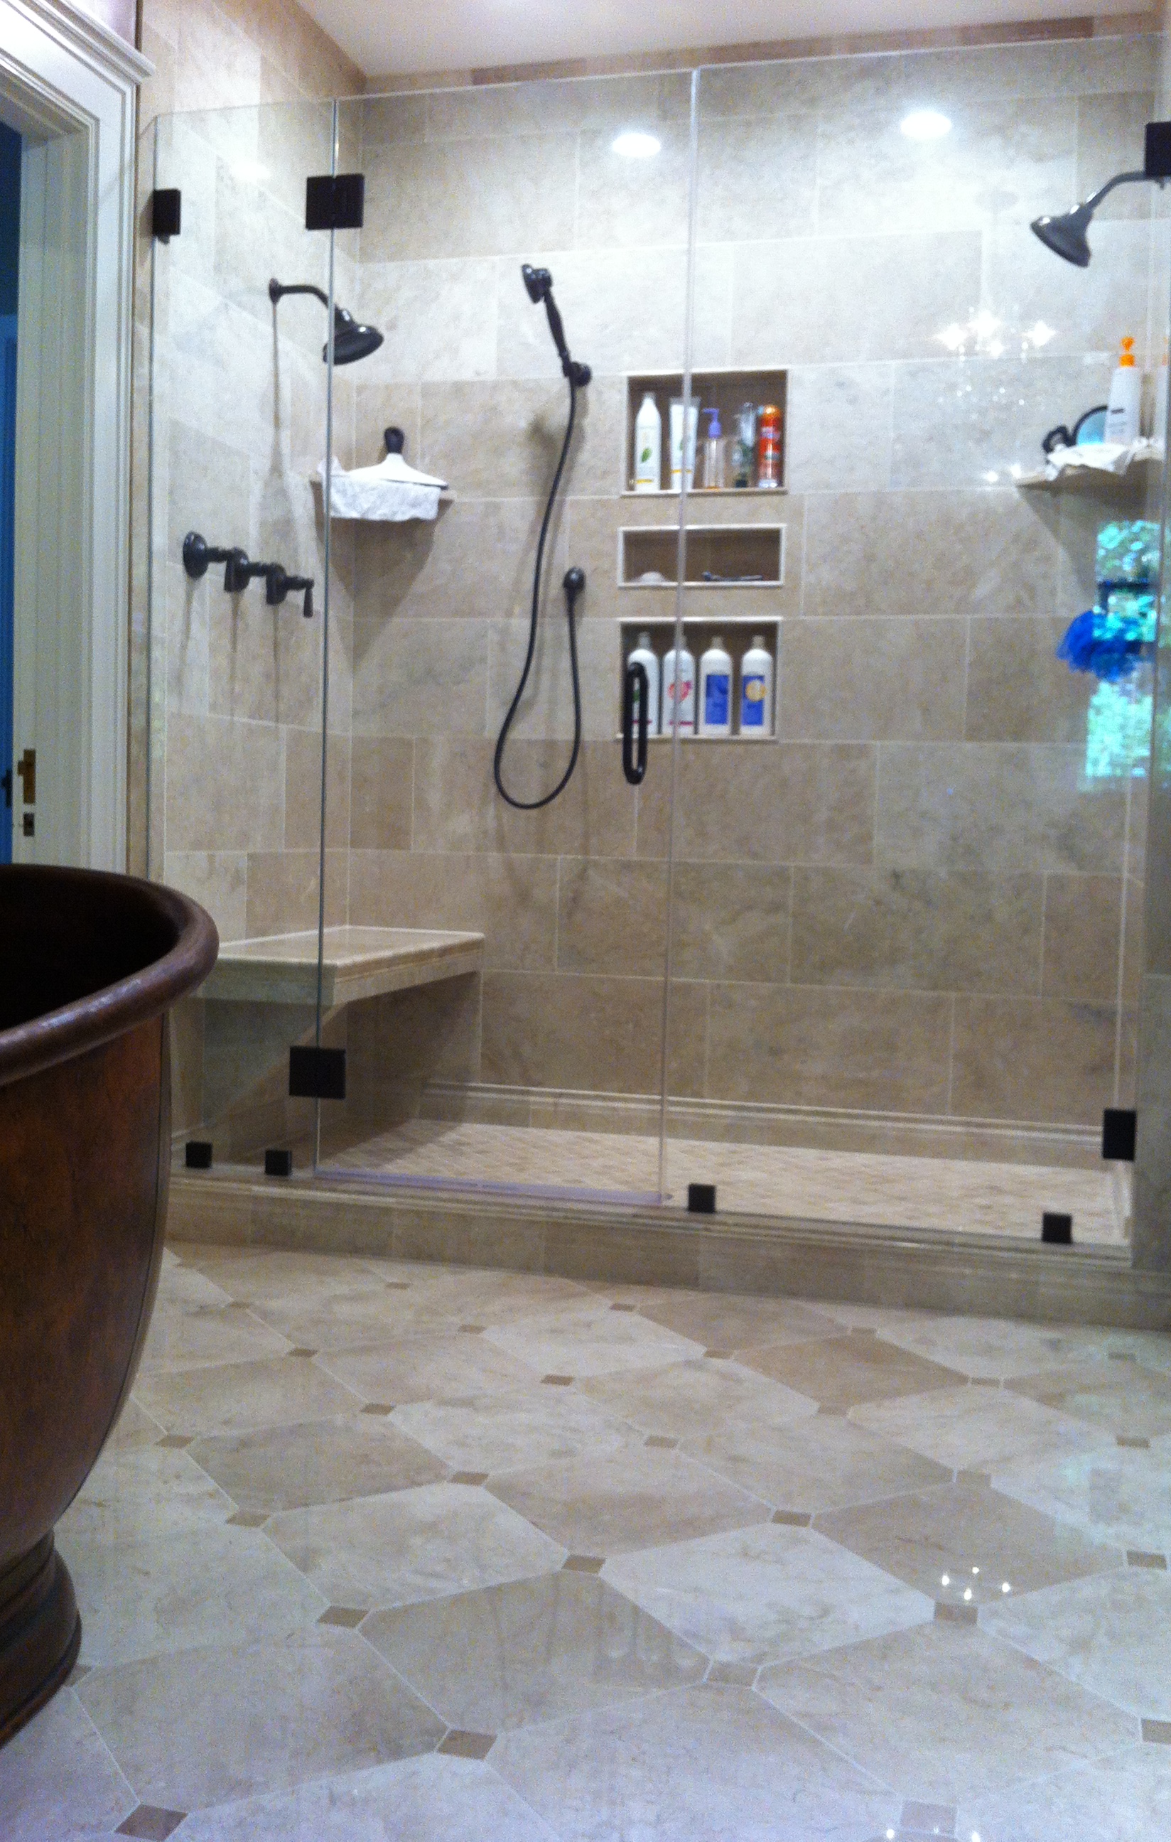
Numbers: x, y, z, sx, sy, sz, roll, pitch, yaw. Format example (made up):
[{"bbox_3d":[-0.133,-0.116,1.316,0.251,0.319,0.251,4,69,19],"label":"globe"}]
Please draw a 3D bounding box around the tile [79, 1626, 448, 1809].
[{"bbox_3d":[-0.319,0.784,1.836,0.305,0.012,0.305,-1,4,-31],"label":"tile"}]

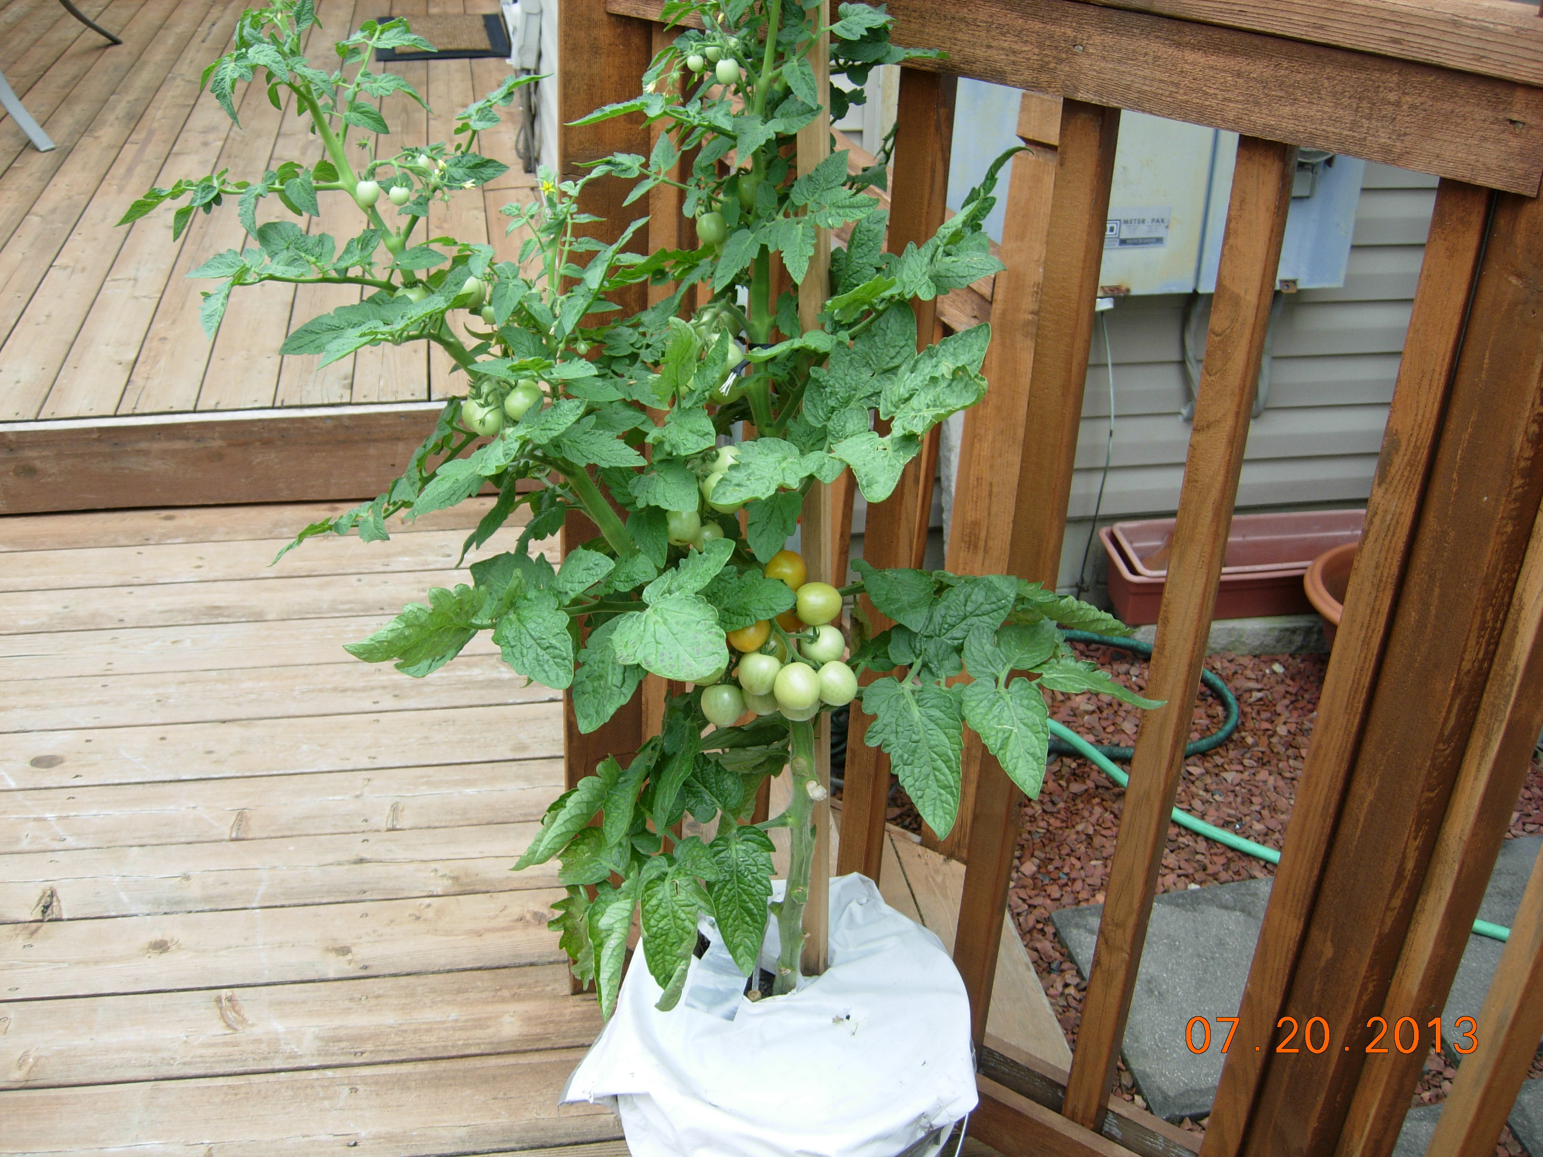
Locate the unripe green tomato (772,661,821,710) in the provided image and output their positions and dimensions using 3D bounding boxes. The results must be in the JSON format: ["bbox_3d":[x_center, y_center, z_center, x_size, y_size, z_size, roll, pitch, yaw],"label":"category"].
[{"bbox_3d":[0.020,0.084,1.245,0.036,0.037,0.036,3,29,0],"label":"unripe green tomato"}]

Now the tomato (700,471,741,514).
[{"bbox_3d":[-0.034,-0.061,1.150,0.031,0.031,0.031,3,29,0],"label":"tomato"}]

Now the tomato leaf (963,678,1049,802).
[{"bbox_3d":[0.178,0.121,1.220,0.063,0.095,0.018,-16,5,-3],"label":"tomato leaf"}]

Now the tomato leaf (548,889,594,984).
[{"bbox_3d":[-0.163,0.297,1.330,0.043,0.081,0.020,-7,1,14],"label":"tomato leaf"}]

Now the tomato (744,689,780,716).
[{"bbox_3d":[-0.008,0.093,1.280,0.032,0.032,0.032,3,29,0],"label":"tomato"}]

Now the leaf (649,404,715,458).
[{"bbox_3d":[-0.060,-0.097,1.065,0.050,0.016,0.042,18,55,13],"label":"leaf"}]

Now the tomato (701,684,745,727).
[{"bbox_3d":[-0.037,0.097,1.220,0.032,0.033,0.032,3,29,0],"label":"tomato"}]

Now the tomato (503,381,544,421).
[{"bbox_3d":[-0.169,-0.120,1.090,0.028,0.028,0.028,3,29,0],"label":"tomato"}]

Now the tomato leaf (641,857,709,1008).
[{"bbox_3d":[-0.075,0.281,1.265,0.054,0.128,0.028,6,8,2],"label":"tomato leaf"}]

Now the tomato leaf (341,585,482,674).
[{"bbox_3d":[-0.257,0.037,1.150,0.108,0.035,0.062,-10,42,-11],"label":"tomato leaf"}]

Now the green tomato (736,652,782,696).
[{"bbox_3d":[-0.009,0.075,1.255,0.034,0.034,0.034,3,29,0],"label":"green tomato"}]

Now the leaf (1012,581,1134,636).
[{"bbox_3d":[0.235,0.022,1.250,0.112,0.026,0.058,27,30,-14],"label":"leaf"}]

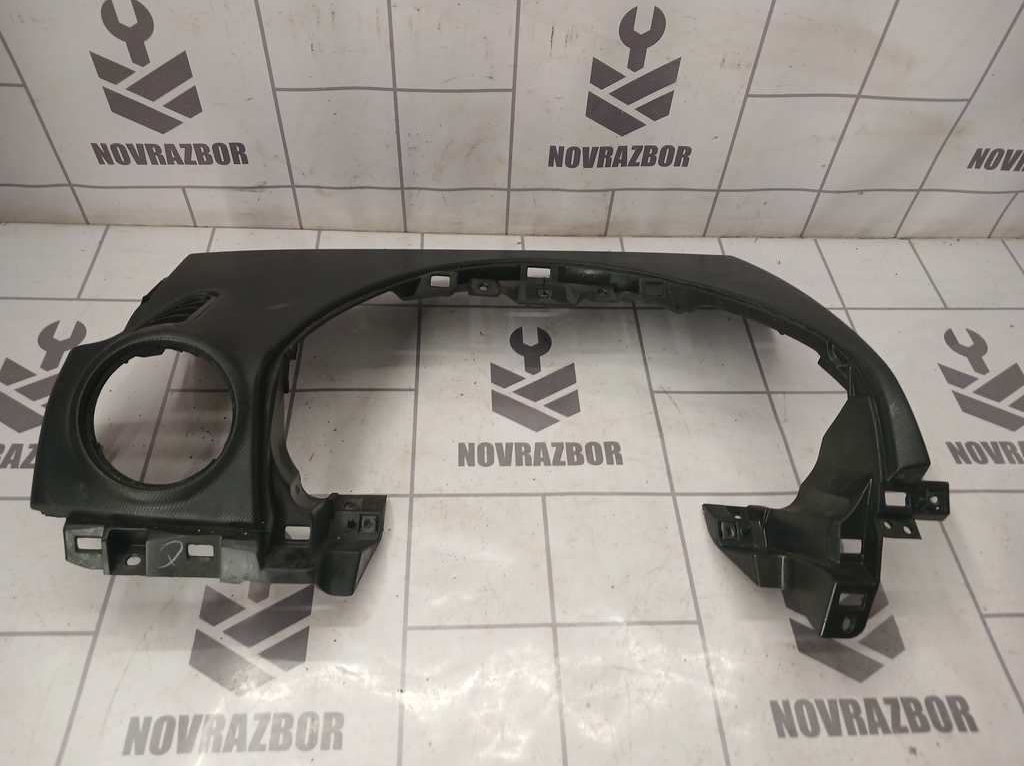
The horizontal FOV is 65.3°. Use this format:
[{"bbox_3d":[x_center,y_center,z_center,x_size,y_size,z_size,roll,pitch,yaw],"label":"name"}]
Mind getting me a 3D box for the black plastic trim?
[{"bbox_3d":[-0.004,0.010,0.619,0.631,0.133,0.348,0,51,-4],"label":"black plastic trim"}]

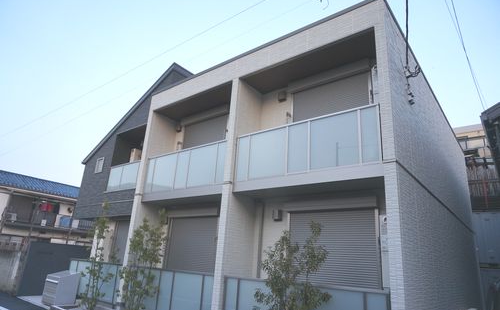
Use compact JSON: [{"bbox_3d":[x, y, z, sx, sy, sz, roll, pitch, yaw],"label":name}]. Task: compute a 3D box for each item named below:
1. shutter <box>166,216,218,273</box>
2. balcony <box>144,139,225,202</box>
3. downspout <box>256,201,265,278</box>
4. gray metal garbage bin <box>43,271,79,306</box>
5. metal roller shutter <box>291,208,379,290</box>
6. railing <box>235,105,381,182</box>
[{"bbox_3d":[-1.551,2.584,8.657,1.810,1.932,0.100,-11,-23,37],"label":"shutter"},{"bbox_3d":[-1.515,0.611,8.806,3.103,1.270,0.929,-11,-23,37],"label":"balcony"},{"bbox_3d":[0.212,2.284,7.248,0.080,2.541,0.080,-11,-23,37],"label":"downspout"},{"bbox_3d":[-5.501,3.859,9.727,0.840,0.880,0.570,-11,-23,37],"label":"gray metal garbage bin"},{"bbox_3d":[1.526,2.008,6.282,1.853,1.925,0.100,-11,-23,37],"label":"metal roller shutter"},{"bbox_3d":[0.938,-0.121,6.463,3.145,1.040,0.070,-11,-23,37],"label":"railing"}]

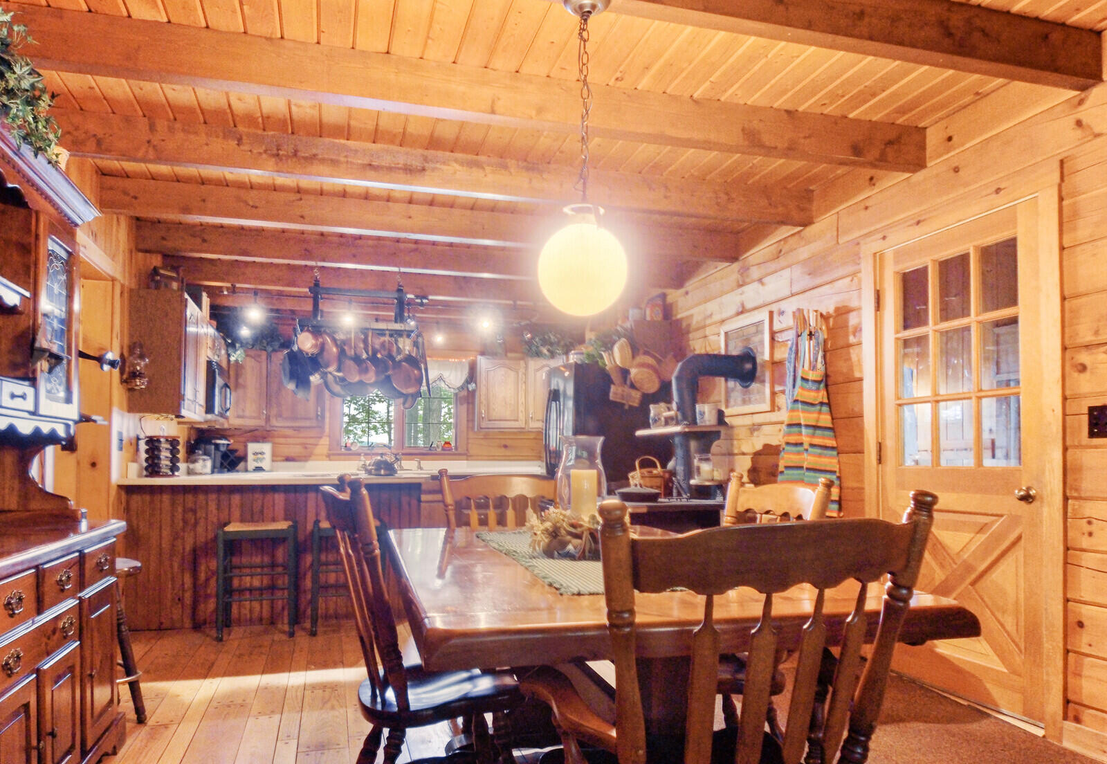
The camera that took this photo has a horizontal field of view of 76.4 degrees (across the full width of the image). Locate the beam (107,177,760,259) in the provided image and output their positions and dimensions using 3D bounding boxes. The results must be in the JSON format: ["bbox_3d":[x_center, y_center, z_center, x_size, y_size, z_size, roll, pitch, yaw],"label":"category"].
[{"bbox_3d":[-0.577,-0.928,4.163,3.660,0.178,0.085,2,-5,-15],"label":"beam"}]

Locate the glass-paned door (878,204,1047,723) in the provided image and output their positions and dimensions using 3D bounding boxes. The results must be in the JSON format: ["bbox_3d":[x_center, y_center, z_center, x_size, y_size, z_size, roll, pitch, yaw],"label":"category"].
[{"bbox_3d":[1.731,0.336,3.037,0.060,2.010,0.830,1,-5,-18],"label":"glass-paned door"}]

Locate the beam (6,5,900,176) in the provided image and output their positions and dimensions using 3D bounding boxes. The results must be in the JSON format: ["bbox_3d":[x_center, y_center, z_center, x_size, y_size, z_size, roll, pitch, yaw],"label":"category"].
[{"bbox_3d":[-0.106,-1.095,2.715,3.660,0.178,0.085,2,-5,-15],"label":"beam"}]

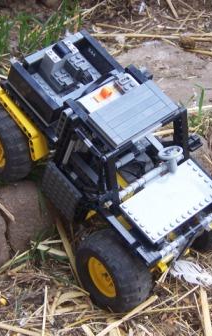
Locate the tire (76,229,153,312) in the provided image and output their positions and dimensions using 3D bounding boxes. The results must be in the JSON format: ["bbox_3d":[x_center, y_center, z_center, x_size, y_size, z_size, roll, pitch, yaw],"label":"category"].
[{"bbox_3d":[0.006,0.100,0.828,0.042,0.082,0.082,-27,47,-29],"label":"tire"}]

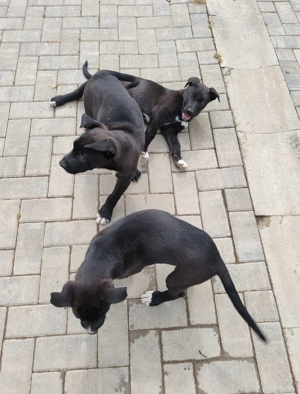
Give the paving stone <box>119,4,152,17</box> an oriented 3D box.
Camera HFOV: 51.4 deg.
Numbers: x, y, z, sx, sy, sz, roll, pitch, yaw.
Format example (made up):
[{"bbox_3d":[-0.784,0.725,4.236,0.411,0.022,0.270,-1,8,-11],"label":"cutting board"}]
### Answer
[{"bbox_3d":[-0.082,-1.043,1.792,0.199,0.060,0.098,-3,64,-3],"label":"paving stone"}]

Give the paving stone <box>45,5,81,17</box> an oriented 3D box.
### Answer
[{"bbox_3d":[-0.495,-1.043,1.805,0.202,0.060,0.101,-4,64,-3],"label":"paving stone"}]

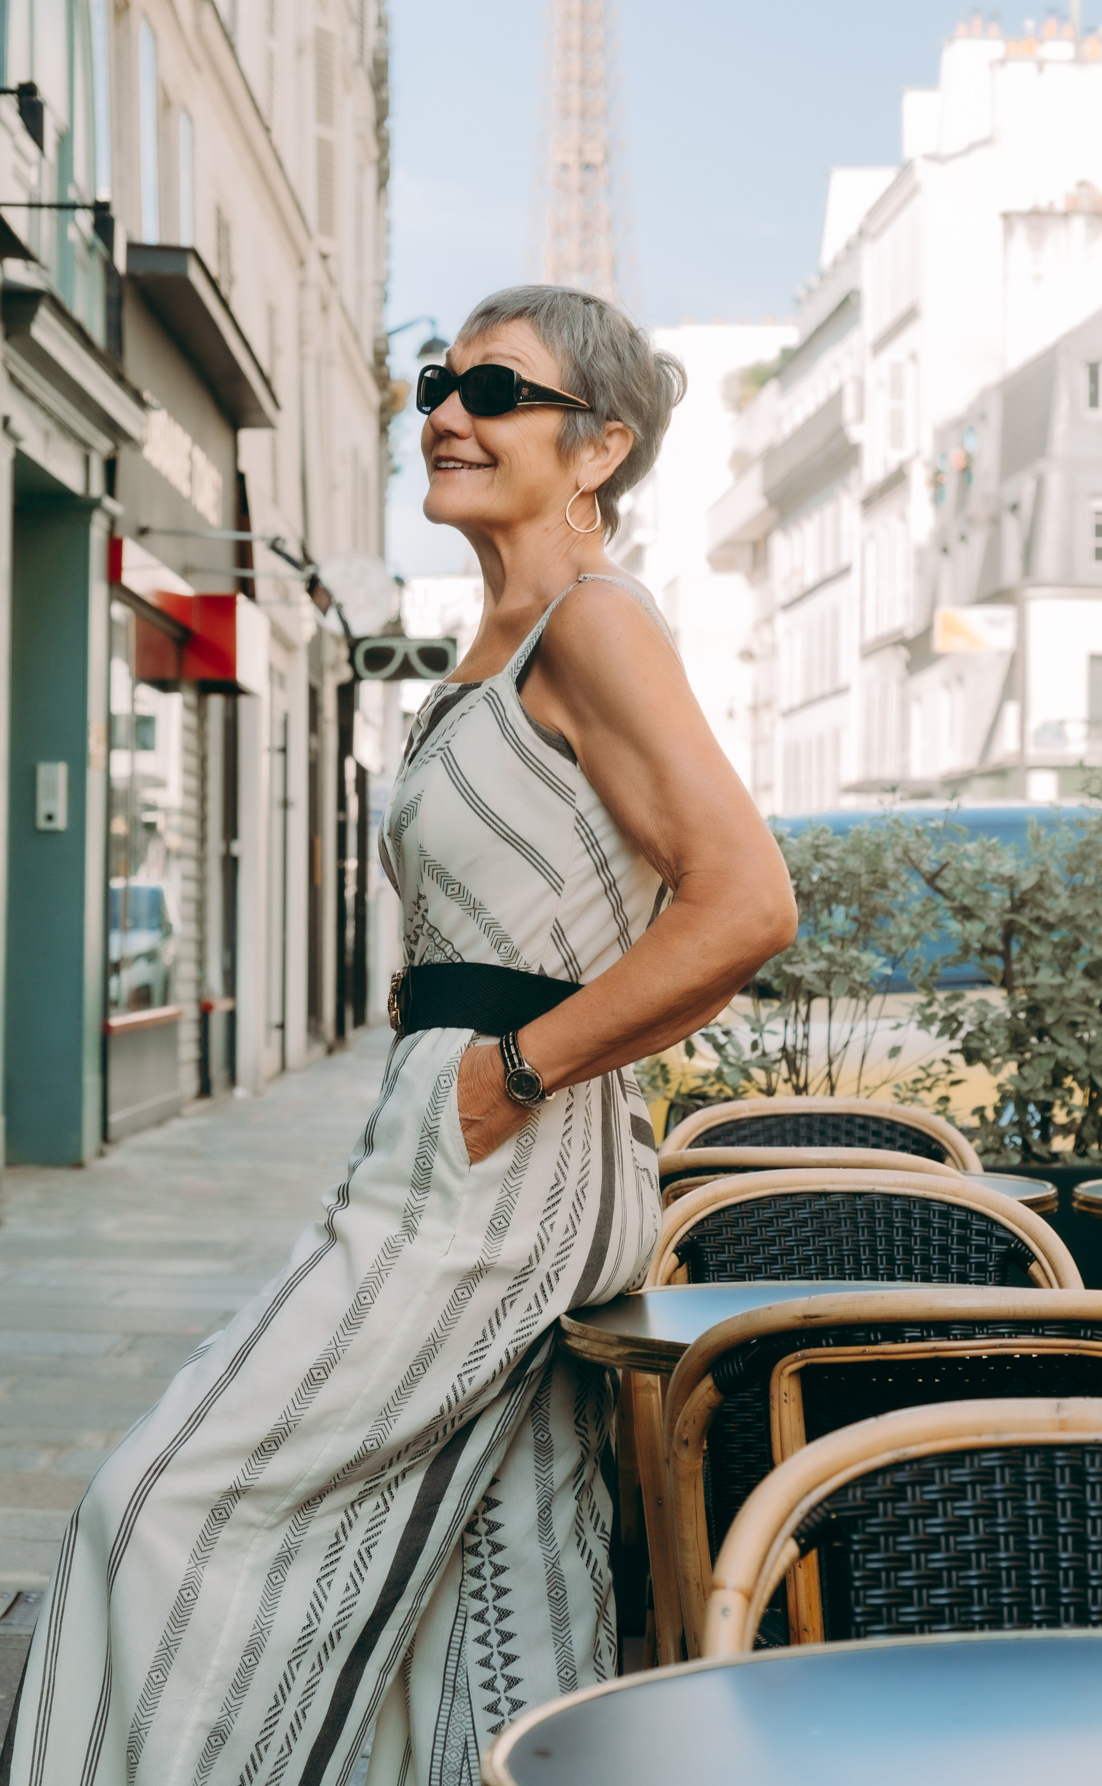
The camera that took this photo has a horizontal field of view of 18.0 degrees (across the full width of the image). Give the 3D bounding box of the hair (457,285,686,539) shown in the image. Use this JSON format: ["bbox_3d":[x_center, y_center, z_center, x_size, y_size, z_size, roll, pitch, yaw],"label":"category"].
[{"bbox_3d":[0.019,-0.432,3.110,0.200,0.215,0.175,10,-1,-35],"label":"hair"}]

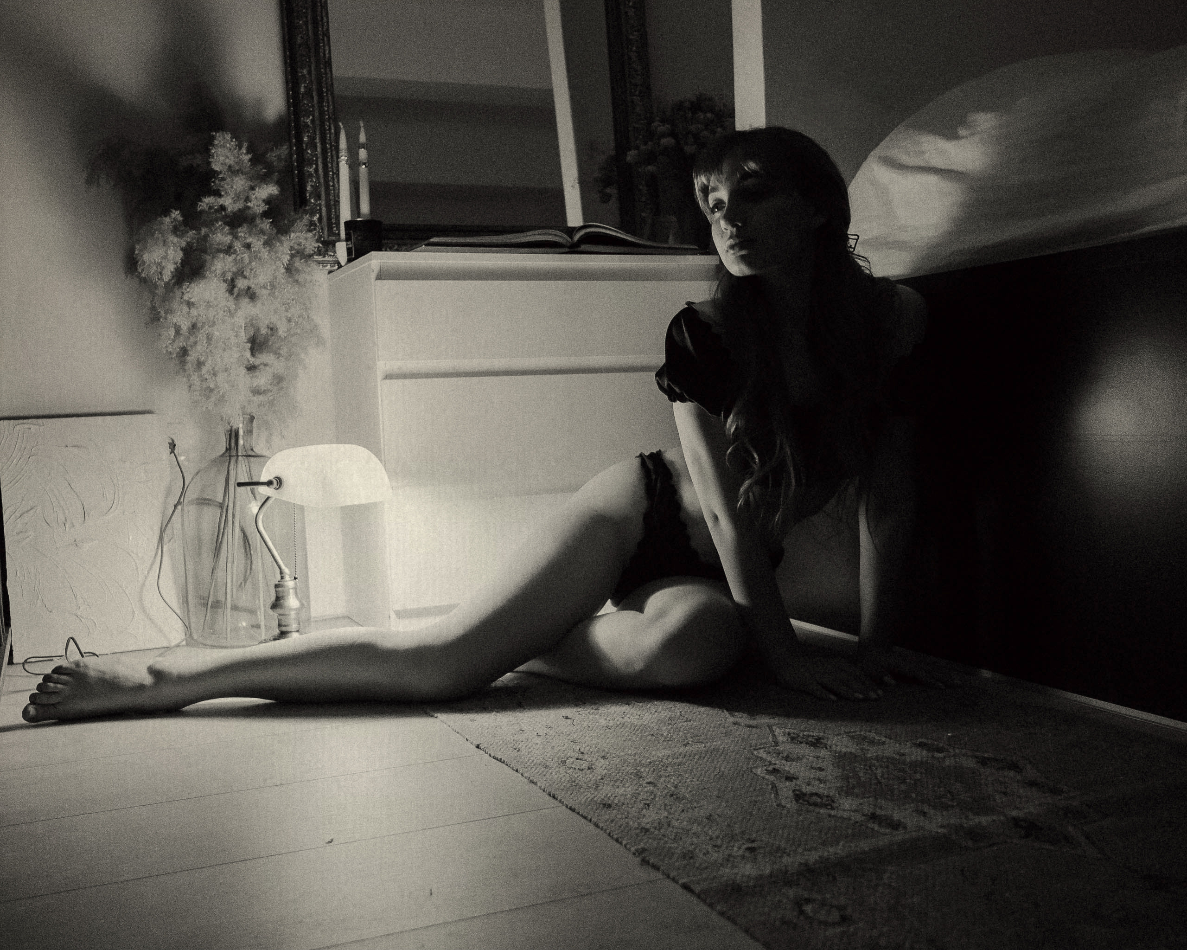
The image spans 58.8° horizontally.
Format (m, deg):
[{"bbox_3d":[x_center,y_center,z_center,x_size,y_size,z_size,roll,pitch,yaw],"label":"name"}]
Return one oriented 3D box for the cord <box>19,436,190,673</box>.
[{"bbox_3d":[-0.921,0.143,1.971,0.310,0.410,0.160,-4,5,-19],"label":"cord"}]

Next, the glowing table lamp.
[{"bbox_3d":[-0.546,0.137,1.987,0.230,0.385,0.245,-6,6,-34],"label":"glowing table lamp"}]

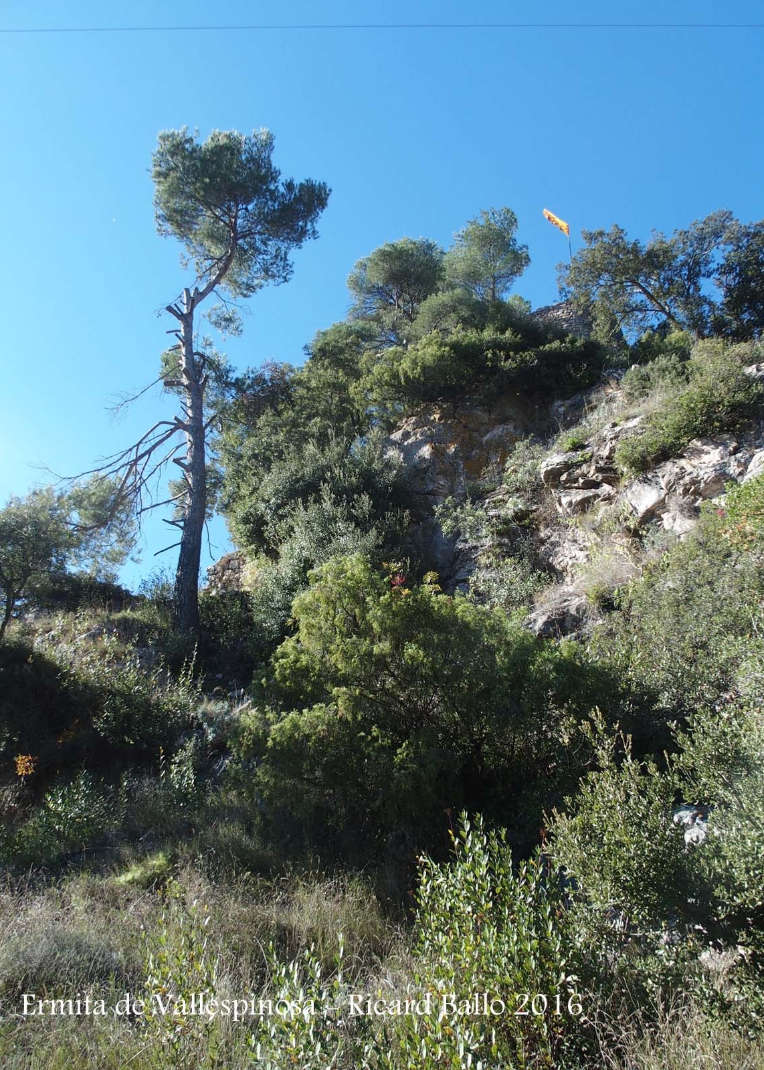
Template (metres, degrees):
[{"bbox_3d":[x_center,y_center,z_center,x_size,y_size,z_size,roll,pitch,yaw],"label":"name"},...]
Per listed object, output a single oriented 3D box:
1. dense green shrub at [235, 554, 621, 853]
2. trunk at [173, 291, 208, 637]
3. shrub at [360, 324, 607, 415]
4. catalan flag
[{"bbox_3d":[0.484,2.274,11.262,4.304,3.464,3.443,0,-16,0],"label":"dense green shrub"},{"bbox_3d":[-3.937,-1.708,17.790,0.600,7.400,0.600,0,-16,0],"label":"trunk"},{"bbox_3d":[3.299,-5.705,30.291,8.200,2.500,3.400,0,-16,0],"label":"shrub"},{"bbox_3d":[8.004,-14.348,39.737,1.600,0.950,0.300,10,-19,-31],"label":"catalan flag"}]

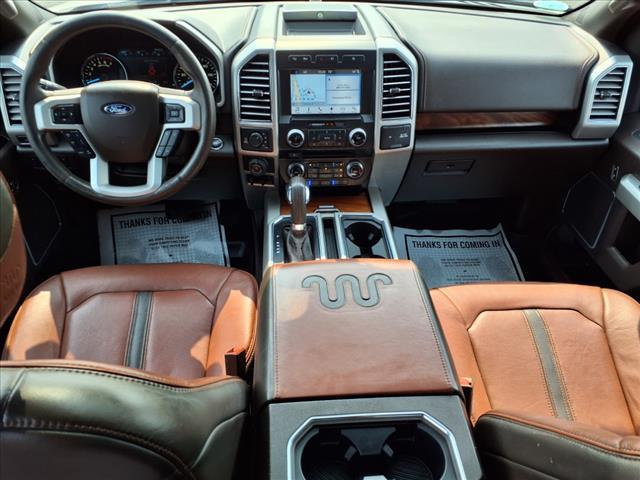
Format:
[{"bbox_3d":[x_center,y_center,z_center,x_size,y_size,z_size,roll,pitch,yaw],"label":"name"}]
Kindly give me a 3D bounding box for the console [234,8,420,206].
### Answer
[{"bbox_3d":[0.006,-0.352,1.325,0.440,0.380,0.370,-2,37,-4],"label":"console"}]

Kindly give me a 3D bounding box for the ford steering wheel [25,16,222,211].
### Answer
[{"bbox_3d":[-0.410,-0.268,1.045,0.385,0.385,0.110,-2,14,-4],"label":"ford steering wheel"}]

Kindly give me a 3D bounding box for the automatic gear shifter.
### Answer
[{"bbox_3d":[-0.043,-0.051,1.025,0.058,0.165,0.085,-2,37,-4],"label":"automatic gear shifter"}]

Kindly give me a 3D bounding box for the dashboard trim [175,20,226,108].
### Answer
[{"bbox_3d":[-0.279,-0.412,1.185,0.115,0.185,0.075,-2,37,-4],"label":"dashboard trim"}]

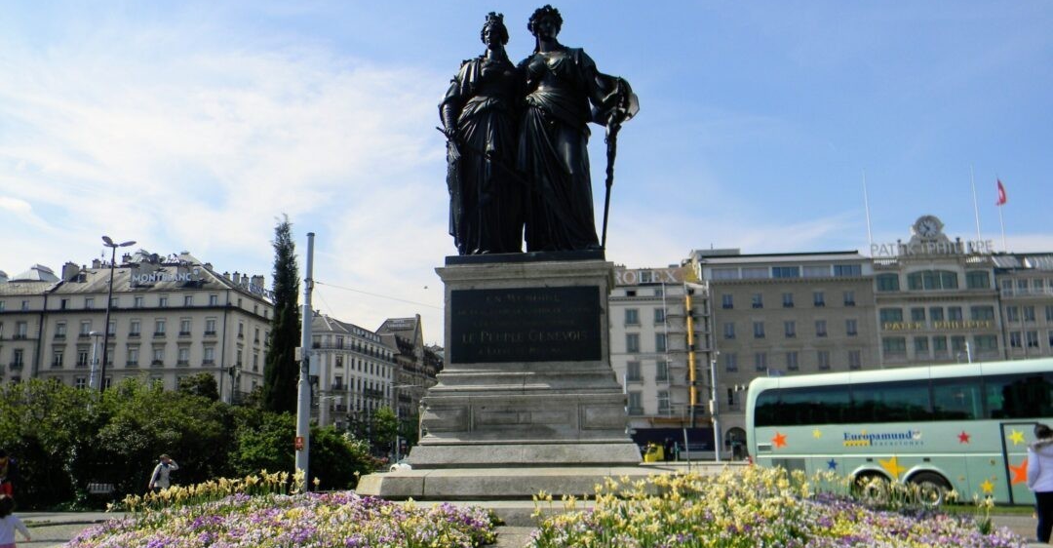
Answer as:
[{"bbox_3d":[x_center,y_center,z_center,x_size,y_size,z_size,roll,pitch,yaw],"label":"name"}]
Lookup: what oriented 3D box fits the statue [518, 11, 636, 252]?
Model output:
[{"bbox_3d":[0.928,-2.604,15.392,2.100,4.930,1.450,-2,-12,6],"label":"statue"}]

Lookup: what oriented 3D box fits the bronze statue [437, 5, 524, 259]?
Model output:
[{"bbox_3d":[-0.824,-2.529,15.483,1.500,4.860,1.350,-2,-12,6],"label":"bronze statue"}]

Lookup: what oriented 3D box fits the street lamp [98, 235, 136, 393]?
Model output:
[{"bbox_3d":[-18.812,3.811,38.057,1.600,11.410,1.700,-1,-12,0],"label":"street lamp"}]

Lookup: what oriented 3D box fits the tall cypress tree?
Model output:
[{"bbox_3d":[-9.881,3.025,34.115,1.600,11.160,1.600,-1,-12,0],"label":"tall cypress tree"}]

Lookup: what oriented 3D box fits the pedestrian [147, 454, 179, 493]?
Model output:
[{"bbox_3d":[-8.908,5.190,20.698,0.500,1.630,0.600,-7,-13,30],"label":"pedestrian"}]

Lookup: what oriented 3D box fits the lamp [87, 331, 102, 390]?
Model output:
[{"bbox_3d":[-24.333,7.332,47.554,0.500,8.470,1.000,-1,-12,0],"label":"lamp"}]

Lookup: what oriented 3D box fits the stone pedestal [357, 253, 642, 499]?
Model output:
[{"bbox_3d":[0.300,1.800,14.842,4.800,3.910,4.300,-2,-12,6],"label":"stone pedestal"}]

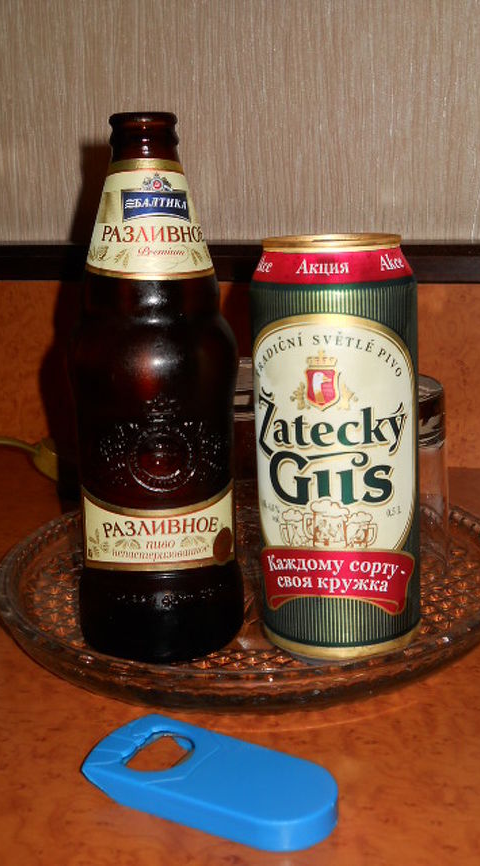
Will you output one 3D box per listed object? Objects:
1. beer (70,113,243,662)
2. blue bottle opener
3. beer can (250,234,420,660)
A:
[{"bbox_3d":[-0.035,-0.017,0.421,0.070,0.218,0.070,-4,16,-9],"label":"beer"},{"bbox_3d":[-0.008,0.118,0.348,0.086,0.012,0.038,7,18,29],"label":"blue bottle opener"},{"bbox_3d":[0.040,0.006,0.423,0.066,0.168,0.066,0,16,8],"label":"beer can"}]

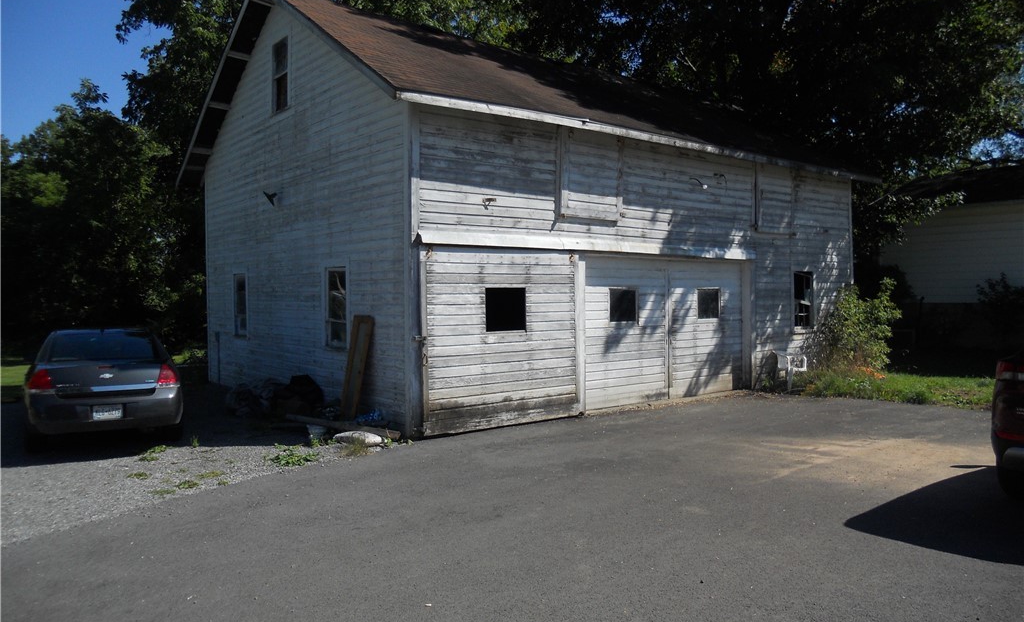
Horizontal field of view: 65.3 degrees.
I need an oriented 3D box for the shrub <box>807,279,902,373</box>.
[{"bbox_3d":[6.861,0.290,16.000,1.750,1.930,1.550,0,1,23],"label":"shrub"}]

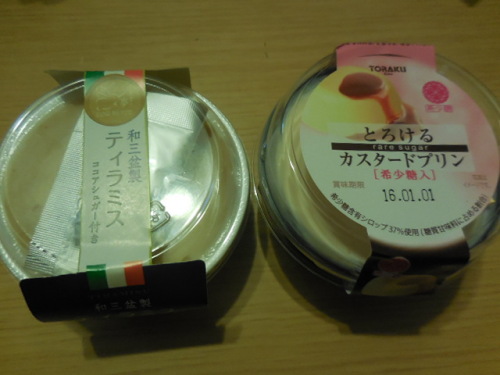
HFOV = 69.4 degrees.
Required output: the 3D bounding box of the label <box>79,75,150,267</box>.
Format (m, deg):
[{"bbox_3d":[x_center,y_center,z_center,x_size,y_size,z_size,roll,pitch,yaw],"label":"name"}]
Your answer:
[{"bbox_3d":[-0.052,-0.010,0.140,0.025,0.003,0.082,-5,73,-6],"label":"label"}]

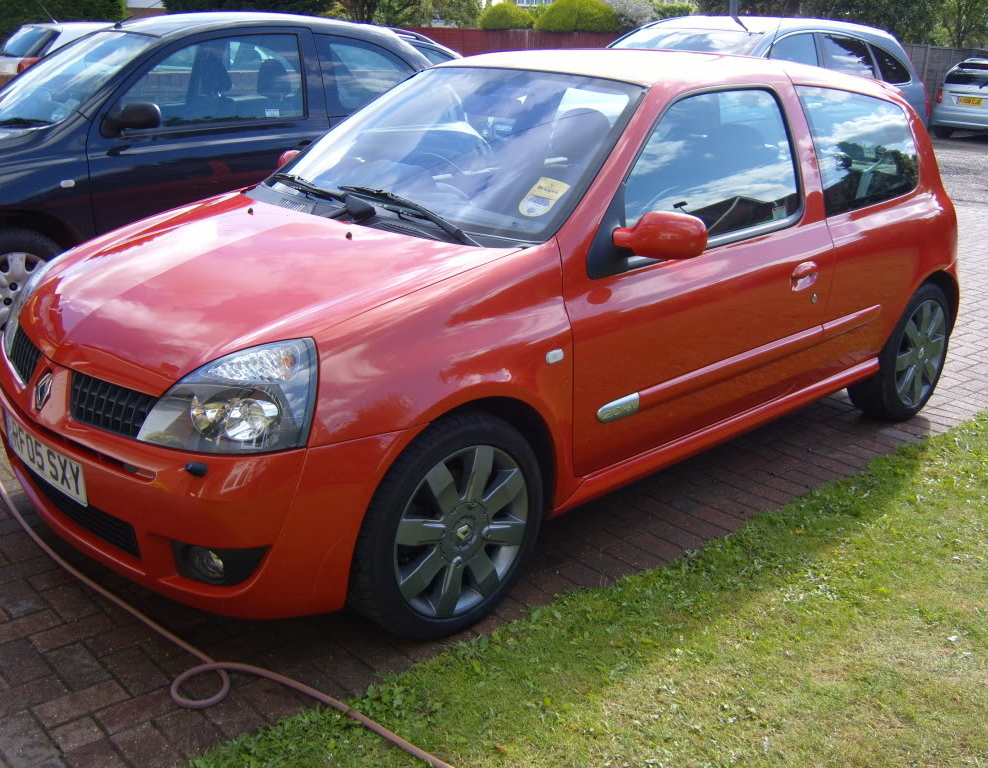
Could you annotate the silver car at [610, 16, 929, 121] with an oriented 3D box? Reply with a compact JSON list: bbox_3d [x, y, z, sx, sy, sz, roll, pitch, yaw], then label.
[{"bbox_3d":[1.745,-2.104,8.362,4.500,1.680,1.820,-15,25,-42],"label":"silver car"}]

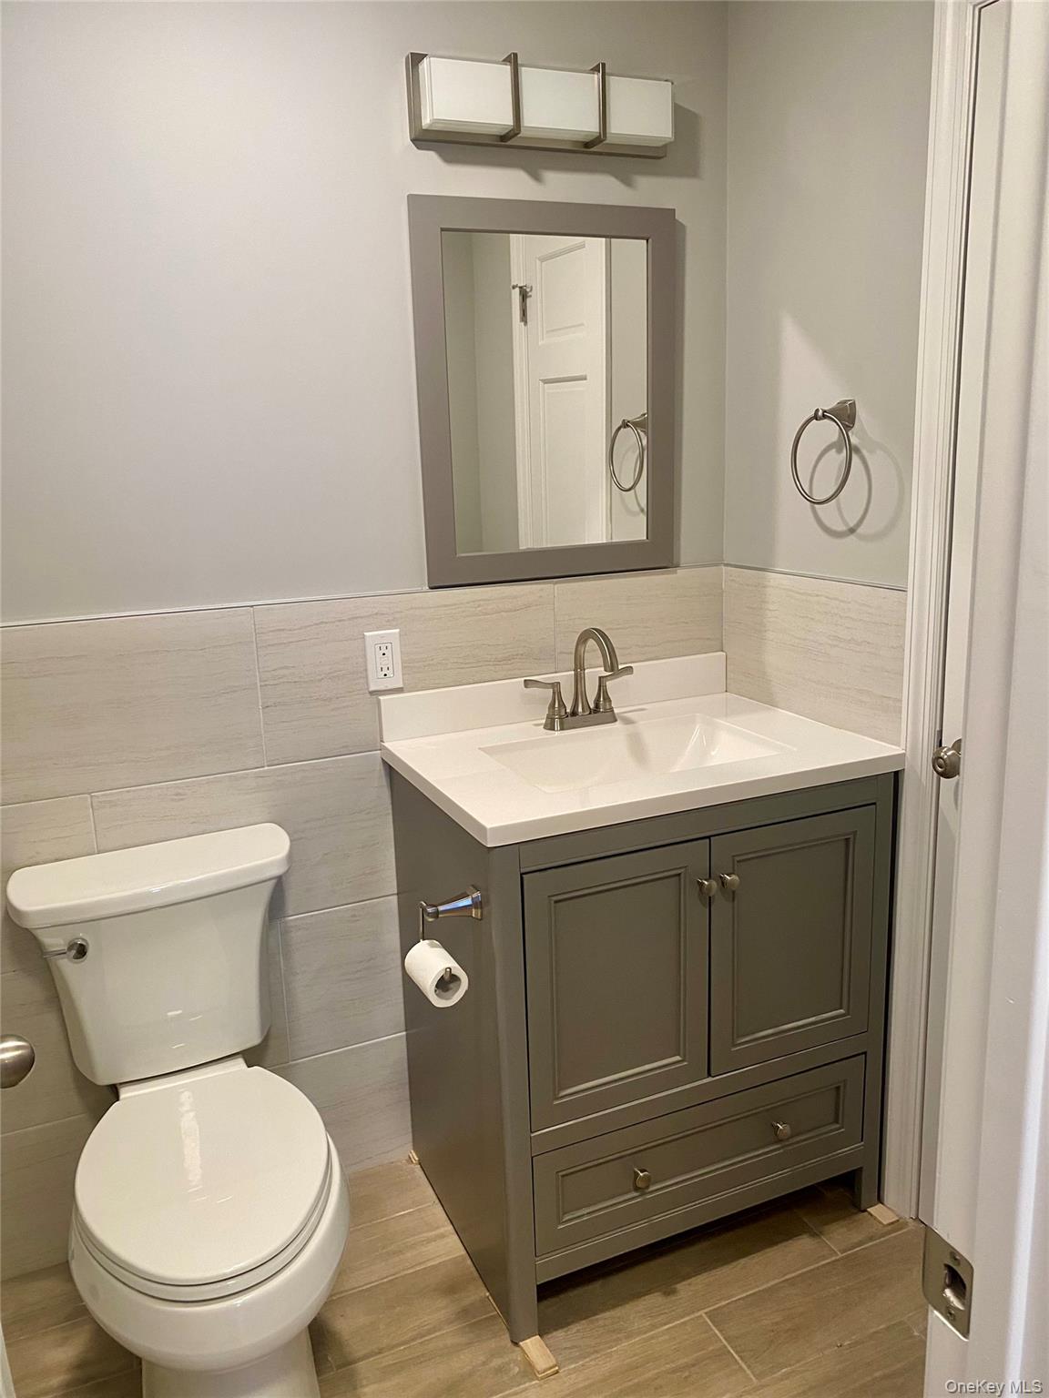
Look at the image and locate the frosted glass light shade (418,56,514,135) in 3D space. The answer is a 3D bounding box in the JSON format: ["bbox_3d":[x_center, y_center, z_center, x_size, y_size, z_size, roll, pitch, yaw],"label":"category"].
[{"bbox_3d":[-0.098,-1.050,1.829,0.152,0.100,0.052,-7,14,-23],"label":"frosted glass light shade"}]

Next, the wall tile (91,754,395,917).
[{"bbox_3d":[-0.482,0.277,1.994,0.603,0.307,0.010,-8,14,-23],"label":"wall tile"}]

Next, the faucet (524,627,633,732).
[{"bbox_3d":[0.134,-0.038,2.035,0.240,0.200,0.170,-8,14,-23],"label":"faucet"}]

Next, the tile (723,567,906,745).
[{"bbox_3d":[0.559,-0.087,2.064,0.012,0.301,0.571,-7,14,-23],"label":"tile"}]

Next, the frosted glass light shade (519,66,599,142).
[{"bbox_3d":[0.050,-1.056,1.873,0.156,0.097,0.074,-8,14,-23],"label":"frosted glass light shade"}]

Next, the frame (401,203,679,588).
[{"bbox_3d":[0.052,-0.583,2.032,0.543,0.694,0.025,-8,14,-23],"label":"frame"}]

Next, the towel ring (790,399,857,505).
[{"bbox_3d":[0.548,-0.439,1.880,0.067,0.178,0.166,-7,14,-23],"label":"towel ring"}]

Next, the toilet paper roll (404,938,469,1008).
[{"bbox_3d":[-0.137,0.426,1.634,0.065,0.065,0.104,-8,14,-23],"label":"toilet paper roll"}]

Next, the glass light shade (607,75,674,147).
[{"bbox_3d":[0.200,-1.089,1.955,0.148,0.100,0.052,-7,14,-23],"label":"glass light shade"}]

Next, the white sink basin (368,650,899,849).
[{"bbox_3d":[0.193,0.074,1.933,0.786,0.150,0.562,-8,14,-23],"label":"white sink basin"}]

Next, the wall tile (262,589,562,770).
[{"bbox_3d":[-0.212,-0.057,2.048,0.601,0.301,0.012,-7,14,-23],"label":"wall tile"}]

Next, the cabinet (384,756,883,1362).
[{"bbox_3d":[0.216,0.553,2.055,0.775,0.894,0.548,-7,14,-23],"label":"cabinet"}]

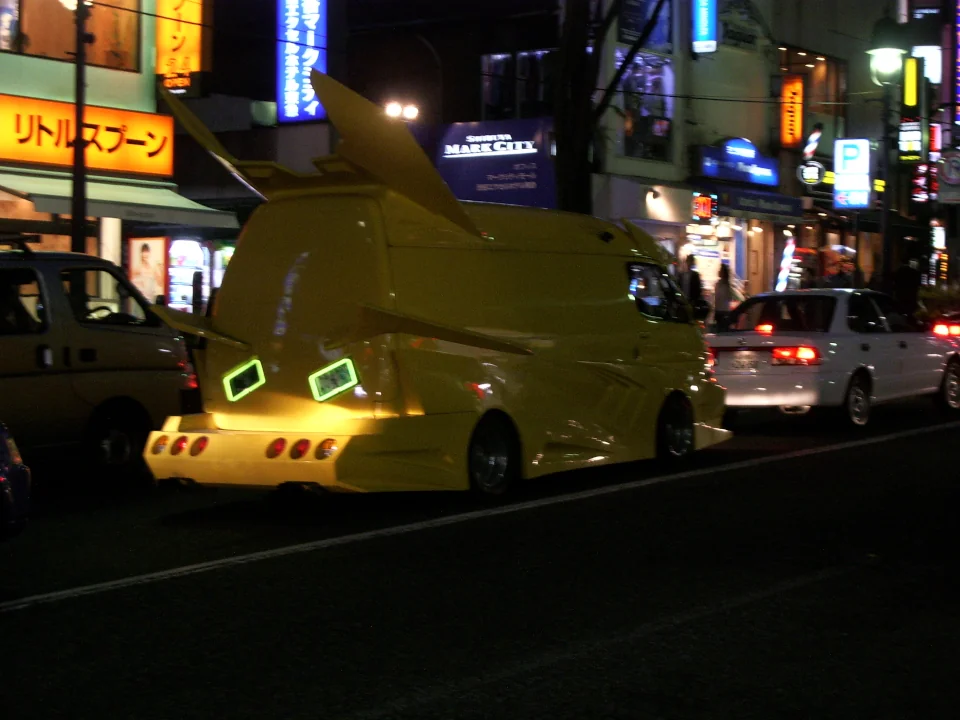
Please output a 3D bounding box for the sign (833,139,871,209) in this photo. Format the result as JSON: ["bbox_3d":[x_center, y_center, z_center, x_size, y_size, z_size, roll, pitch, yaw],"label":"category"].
[{"bbox_3d":[6.933,-3.481,38.300,0.710,1.300,0.220,0,1,32],"label":"sign"}]

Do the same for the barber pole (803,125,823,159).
[{"bbox_3d":[6.724,-4.398,41.500,0.260,0.720,0.260,16,0,31],"label":"barber pole"}]

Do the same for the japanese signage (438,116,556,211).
[{"bbox_3d":[0.246,-3.298,34.800,2.450,1.650,0.300,0,1,32],"label":"japanese signage"}]

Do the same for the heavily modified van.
[{"bbox_3d":[-0.091,-0.545,16.484,1.920,2.980,6.006,0,2,32],"label":"heavily modified van"}]

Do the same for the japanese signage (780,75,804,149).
[{"bbox_3d":[6.274,-4.989,41.200,0.480,1.480,0.200,0,1,32],"label":"japanese signage"}]

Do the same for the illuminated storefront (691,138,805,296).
[{"bbox_3d":[5.344,-2.268,41.000,0.900,4.100,4.700,0,1,32],"label":"illuminated storefront"}]

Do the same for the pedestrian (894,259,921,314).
[{"bbox_3d":[8.248,-1.126,39.500,0.500,1.720,0.350,1,1,41],"label":"pedestrian"}]

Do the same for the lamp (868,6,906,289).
[{"bbox_3d":[7.329,-3.200,37.000,0.660,6.200,0.660,0,1,32],"label":"lamp"}]

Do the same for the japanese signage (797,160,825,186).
[{"bbox_3d":[6.635,-3.744,41.200,0.560,0.520,0.150,0,1,32],"label":"japanese signage"}]

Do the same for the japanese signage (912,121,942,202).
[{"bbox_3d":[10.443,-4.596,48.000,0.660,1.900,0.250,0,1,32],"label":"japanese signage"}]

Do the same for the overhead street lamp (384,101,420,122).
[{"bbox_3d":[-1.434,-4.541,37.500,0.600,0.400,0.350,0,1,32],"label":"overhead street lamp"}]

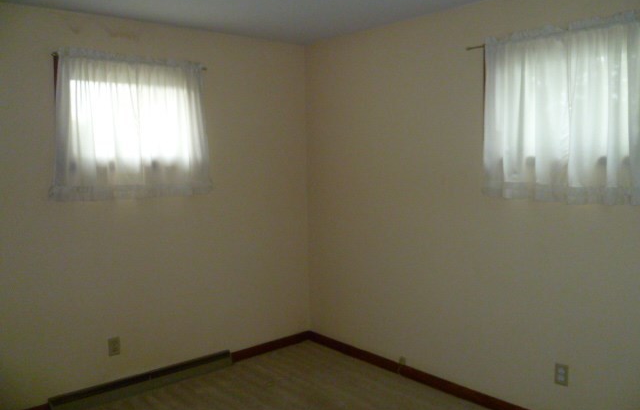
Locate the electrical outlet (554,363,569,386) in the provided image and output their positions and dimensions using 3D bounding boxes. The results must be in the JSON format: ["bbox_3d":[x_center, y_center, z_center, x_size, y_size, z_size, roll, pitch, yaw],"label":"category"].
[{"bbox_3d":[1.300,0.915,2.782,0.012,0.117,0.073,-6,7,-40],"label":"electrical outlet"}]

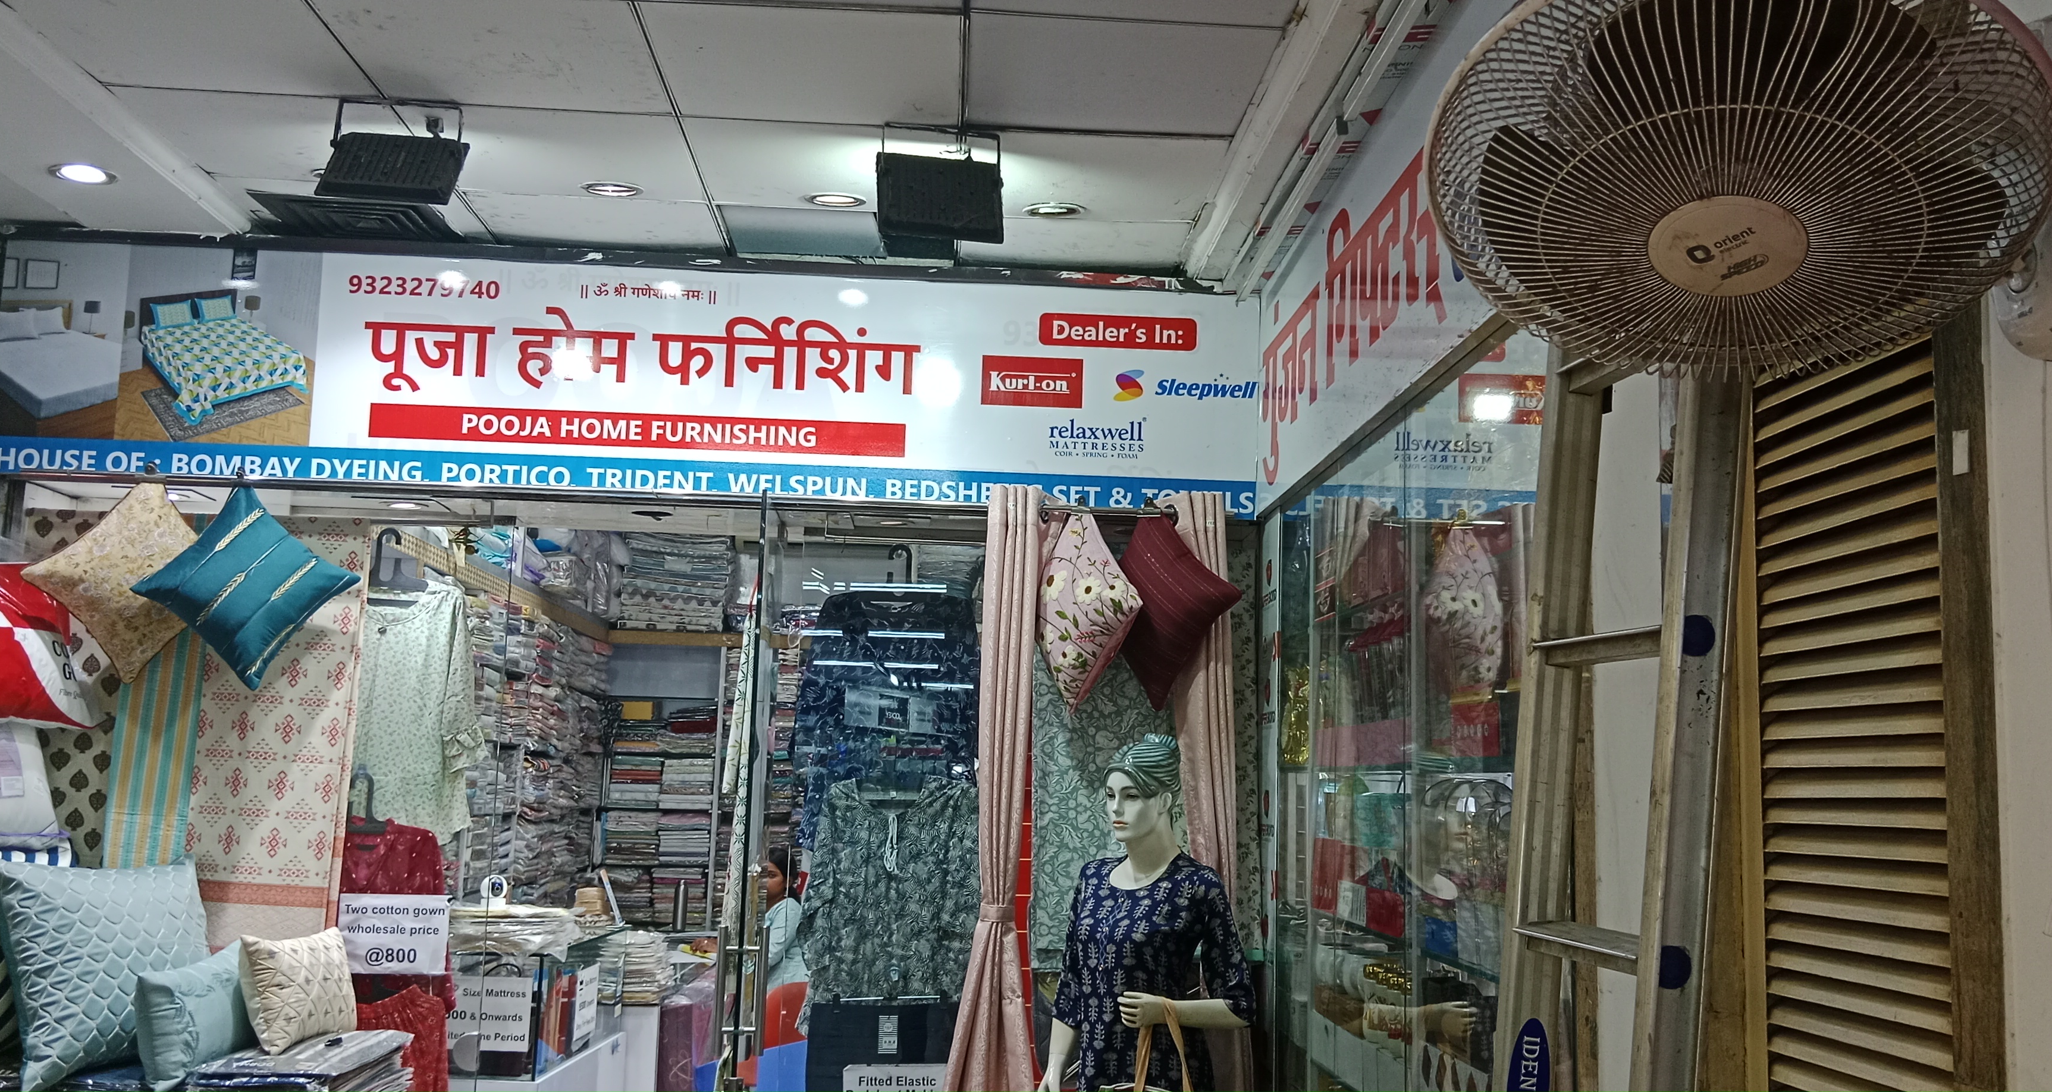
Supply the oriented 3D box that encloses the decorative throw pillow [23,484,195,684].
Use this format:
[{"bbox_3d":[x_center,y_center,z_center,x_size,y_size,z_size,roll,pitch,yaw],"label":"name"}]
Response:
[{"bbox_3d":[-2.253,0.098,4.047,0.385,0.385,0.120,-43,2,-14],"label":"decorative throw pillow"}]

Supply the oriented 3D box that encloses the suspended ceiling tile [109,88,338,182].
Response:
[{"bbox_3d":[-1.677,-0.937,3.667,0.585,0.015,0.518,2,-9,-3],"label":"suspended ceiling tile"}]

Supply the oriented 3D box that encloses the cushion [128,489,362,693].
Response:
[{"bbox_3d":[-1.941,0.104,3.983,0.390,0.390,0.120,44,-14,-2],"label":"cushion"}]

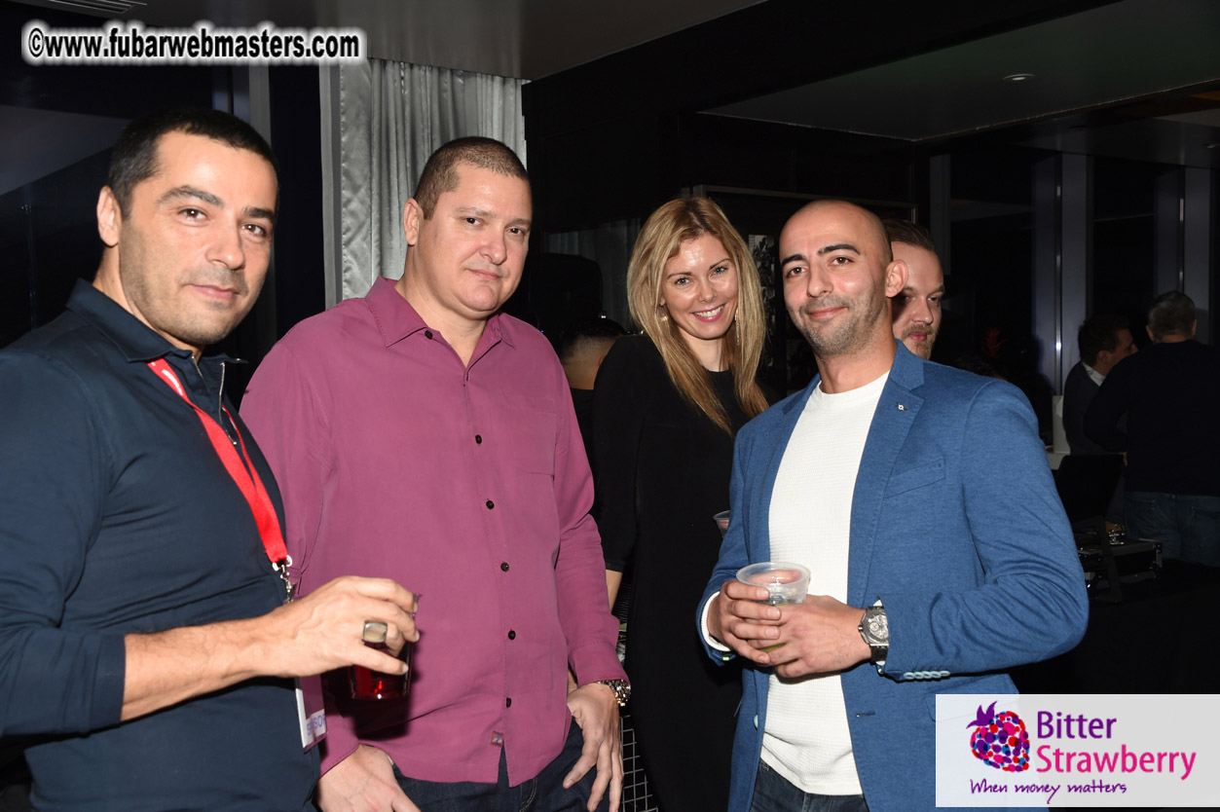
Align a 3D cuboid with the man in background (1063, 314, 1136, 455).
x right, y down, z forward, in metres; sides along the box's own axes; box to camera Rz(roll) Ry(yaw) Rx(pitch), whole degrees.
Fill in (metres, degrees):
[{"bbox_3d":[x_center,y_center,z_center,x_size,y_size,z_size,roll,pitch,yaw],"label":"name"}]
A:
[{"bbox_3d":[1.953,0.486,5.231,0.430,1.680,0.500,0,3,12],"label":"man in background"}]

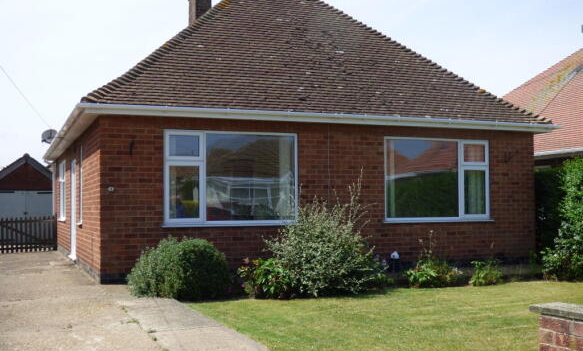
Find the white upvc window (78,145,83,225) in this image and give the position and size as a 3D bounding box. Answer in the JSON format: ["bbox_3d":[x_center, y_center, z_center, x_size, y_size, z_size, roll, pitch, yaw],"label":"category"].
[{"bbox_3d":[-3.903,0.162,13.442,0.110,1.503,0.728,1,-3,-22],"label":"white upvc window"}]

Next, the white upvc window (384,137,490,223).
[{"bbox_3d":[2.614,0.081,12.869,2.201,1.491,0.110,1,-3,-22],"label":"white upvc window"}]

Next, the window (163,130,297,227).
[{"bbox_3d":[-0.932,0.046,11.460,2.223,1.498,0.110,1,-3,-22],"label":"window"}]

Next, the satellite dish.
[{"bbox_3d":[-6.483,-1.038,19.295,0.320,0.460,0.480,-2,-3,25],"label":"satellite dish"}]

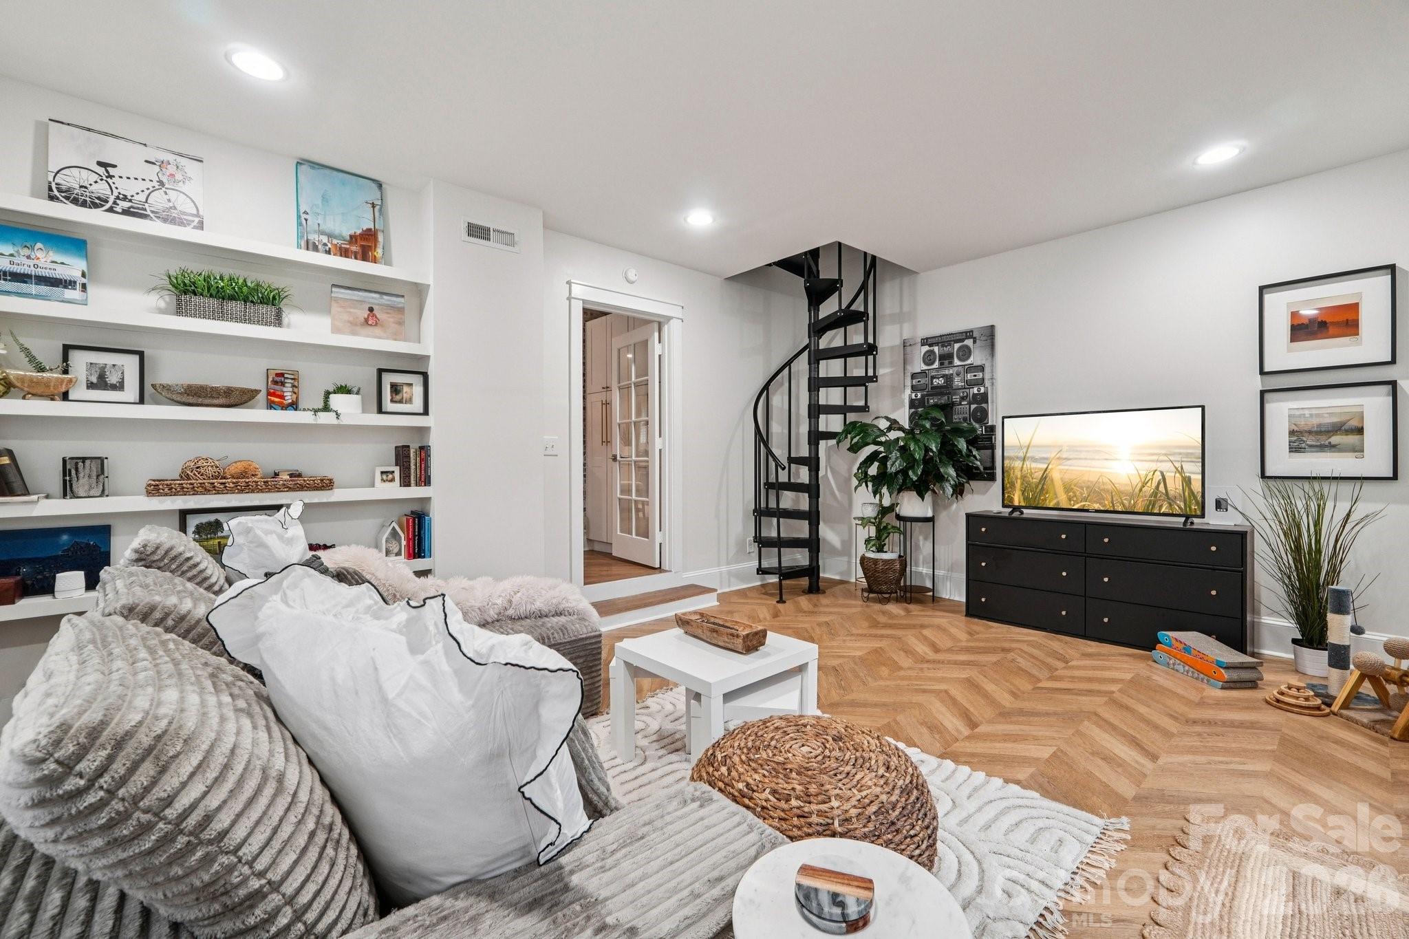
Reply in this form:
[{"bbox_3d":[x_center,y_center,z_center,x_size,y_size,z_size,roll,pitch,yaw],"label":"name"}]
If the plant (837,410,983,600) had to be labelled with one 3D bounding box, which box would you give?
[{"bbox_3d":[1.626,0.269,4.713,0.780,1.600,0.980,0,1,-42],"label":"plant"}]

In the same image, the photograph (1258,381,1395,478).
[{"bbox_3d":[3.441,-0.203,3.254,0.035,0.516,0.518,-1,1,-42],"label":"photograph"}]

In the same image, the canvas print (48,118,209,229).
[{"bbox_3d":[-2.544,-1.269,2.608,0.490,0.400,0.025,-1,-9,-42],"label":"canvas print"}]

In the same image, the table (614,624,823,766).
[{"bbox_3d":[0.043,0.903,2.286,0.558,0.448,0.570,-1,1,-42],"label":"table"}]

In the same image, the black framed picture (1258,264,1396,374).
[{"bbox_3d":[3.414,-0.813,3.239,0.035,0.520,0.520,-1,1,-42],"label":"black framed picture"}]

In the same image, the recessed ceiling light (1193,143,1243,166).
[{"bbox_3d":[2.695,-1.662,3.080,0.195,0.020,0.195,-1,1,-42],"label":"recessed ceiling light"}]

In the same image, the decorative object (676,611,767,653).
[{"bbox_3d":[0.058,0.622,2.290,0.110,0.080,0.410,-1,1,-42],"label":"decorative object"}]

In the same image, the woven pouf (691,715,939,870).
[{"bbox_3d":[0.291,0.951,1.643,0.675,0.370,0.675,-1,1,-42],"label":"woven pouf"}]

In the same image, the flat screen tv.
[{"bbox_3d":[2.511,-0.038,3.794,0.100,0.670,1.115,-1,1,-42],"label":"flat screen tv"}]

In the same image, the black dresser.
[{"bbox_3d":[2.601,0.711,3.918,0.380,0.764,1.543,-1,1,-42],"label":"black dresser"}]

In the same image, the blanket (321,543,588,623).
[{"bbox_3d":[-1.175,0.550,2.809,1.020,0.360,0.760,-1,1,-42],"label":"blanket"}]

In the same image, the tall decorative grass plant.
[{"bbox_3d":[3.257,0.571,3.195,0.480,1.070,0.570,-1,1,-42],"label":"tall decorative grass plant"}]

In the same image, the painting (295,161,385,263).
[{"bbox_3d":[-1.942,-1.337,3.152,0.395,0.500,0.030,-1,-3,-42],"label":"painting"}]

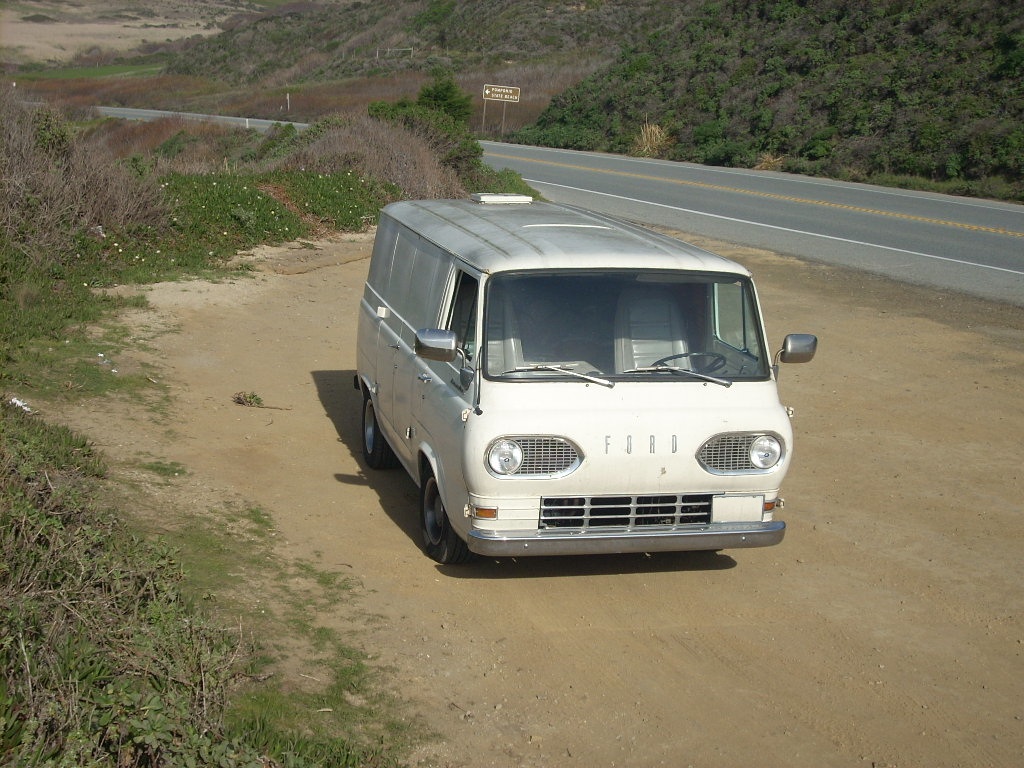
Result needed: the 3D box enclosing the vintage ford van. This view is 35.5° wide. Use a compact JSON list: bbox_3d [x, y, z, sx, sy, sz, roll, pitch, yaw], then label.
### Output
[{"bbox_3d":[0.167,-0.139,10.316,2.070,1.920,4.210,0,11,-14],"label":"vintage ford van"}]

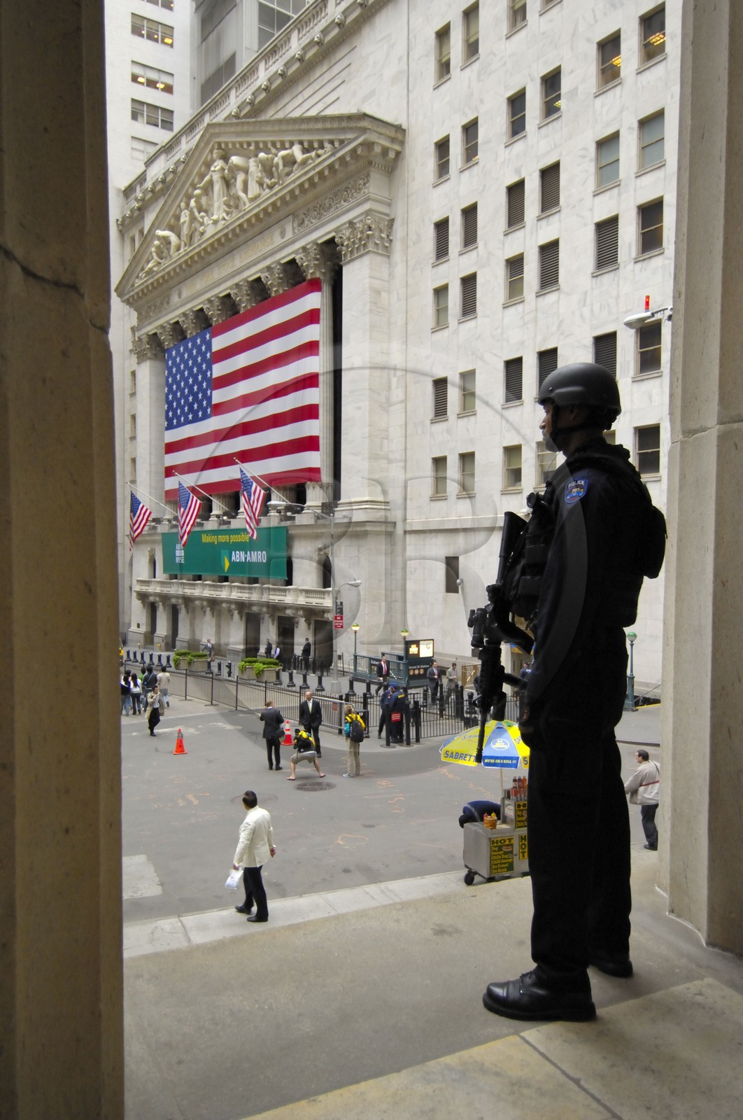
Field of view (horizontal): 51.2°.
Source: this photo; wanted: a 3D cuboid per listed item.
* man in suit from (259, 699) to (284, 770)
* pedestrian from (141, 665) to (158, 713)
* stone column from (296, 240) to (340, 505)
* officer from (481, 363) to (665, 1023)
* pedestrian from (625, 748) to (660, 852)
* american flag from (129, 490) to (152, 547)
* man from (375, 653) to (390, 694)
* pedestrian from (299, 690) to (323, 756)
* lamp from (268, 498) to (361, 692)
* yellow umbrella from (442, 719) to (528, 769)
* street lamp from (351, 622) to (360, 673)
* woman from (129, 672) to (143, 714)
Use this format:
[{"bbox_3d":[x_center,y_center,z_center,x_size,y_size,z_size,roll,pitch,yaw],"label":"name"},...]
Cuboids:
[{"bbox_3d":[-2.580,4.520,19.900,0.620,1.790,0.480,0,0,-7],"label":"man in suit"},{"bbox_3d":[-8.566,4.984,30.000,0.560,1.790,0.420,0,0,-20],"label":"pedestrian"},{"bbox_3d":[-3.260,-11.300,47.200,2.050,16.200,2.050,0,0,-38],"label":"stone column"},{"bbox_3d":[0.600,0.345,2.300,0.580,1.870,0.600,1,0,13],"label":"officer"},{"bbox_3d":[4.649,4.097,13.250,0.520,1.720,0.520,0,0,34],"label":"pedestrian"},{"bbox_3d":[-17.039,-2.969,57.300,1.700,4.250,0.500,0,0,-39],"label":"american flag"},{"bbox_3d":[0.510,5.040,33.300,0.550,1.760,0.650,0,0,-34],"label":"man"},{"bbox_3d":[-1.660,4.480,21.200,0.600,1.830,0.380,0,0,9],"label":"pedestrian"},{"bbox_3d":[-2.330,1.650,33.600,4.700,8.500,0.450,0,0,-38],"label":"lamp"},{"bbox_3d":[2.100,2.870,12.500,2.000,0.600,2.000,0,0,-18],"label":"yellow umbrella"},{"bbox_3d":[-0.820,4.550,39.200,0.420,2.750,0.420,0,0,0],"label":"street lamp"},{"bbox_3d":[-9.060,5.153,29.900,0.480,1.600,0.380,0,0,-20],"label":"woman"}]

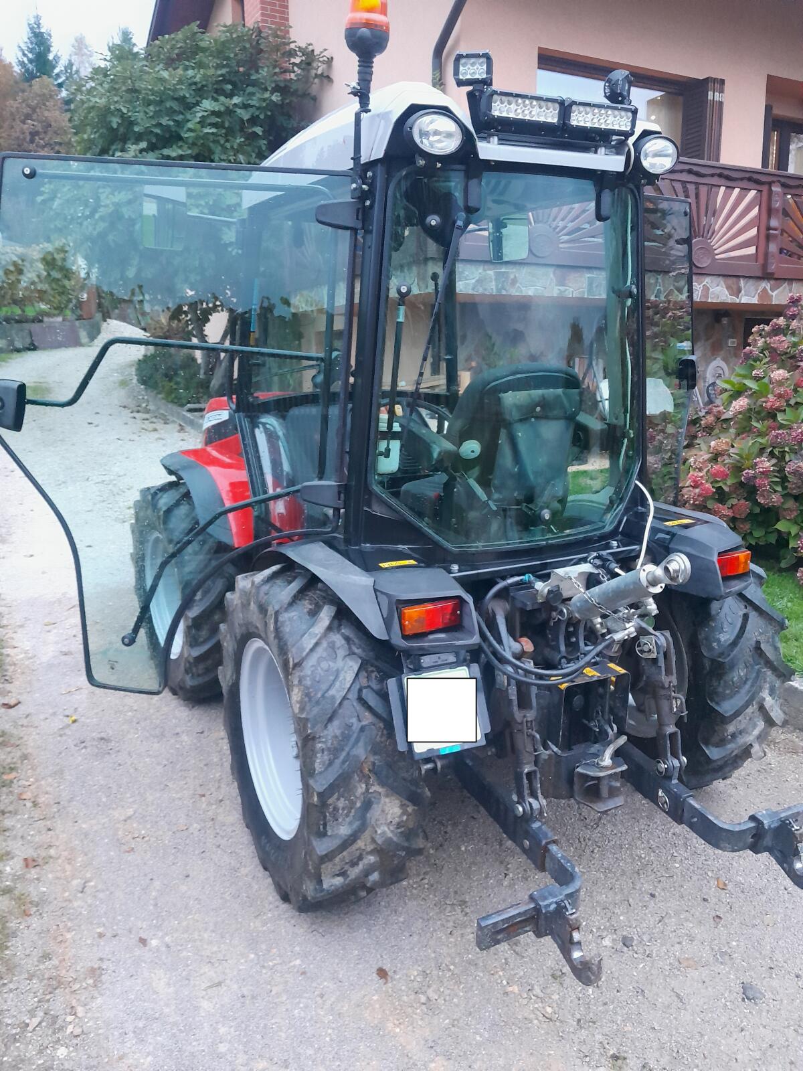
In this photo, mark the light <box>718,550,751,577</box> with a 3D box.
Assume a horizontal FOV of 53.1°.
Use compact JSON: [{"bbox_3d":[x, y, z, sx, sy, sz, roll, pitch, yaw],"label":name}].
[{"bbox_3d":[0.998,0.086,2.451,0.158,0.066,0.042,-7,13,-24],"label":"light"}]

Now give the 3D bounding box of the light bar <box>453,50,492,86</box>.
[{"bbox_3d":[0.184,-1.183,2.048,0.097,0.080,0.065,0,20,7],"label":"light bar"}]

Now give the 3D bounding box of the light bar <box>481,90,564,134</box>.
[{"bbox_3d":[0.307,-1.115,2.110,0.234,0.080,0.065,-7,23,-24],"label":"light bar"}]

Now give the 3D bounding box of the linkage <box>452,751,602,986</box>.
[{"bbox_3d":[0.220,0.854,2.163,0.345,0.240,0.850,-7,13,-24],"label":"linkage"}]

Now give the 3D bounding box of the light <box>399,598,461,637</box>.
[{"bbox_3d":[0.070,0.206,2.027,0.158,0.066,0.042,-7,13,-24],"label":"light"}]

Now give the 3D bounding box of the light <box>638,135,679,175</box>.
[{"bbox_3d":[0.719,-1.099,2.340,0.148,0.105,0.080,-9,22,-29],"label":"light"}]

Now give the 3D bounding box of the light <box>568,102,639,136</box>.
[{"bbox_3d":[0.528,-1.142,2.205,0.234,0.080,0.065,-7,23,-24],"label":"light"}]

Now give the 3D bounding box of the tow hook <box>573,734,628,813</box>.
[{"bbox_3d":[0.570,0.678,2.312,0.105,0.168,0.130,-7,13,-24],"label":"tow hook"}]

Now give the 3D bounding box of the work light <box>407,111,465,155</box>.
[{"bbox_3d":[0.080,-1.016,2.047,0.148,0.105,0.080,-6,21,-20],"label":"work light"}]

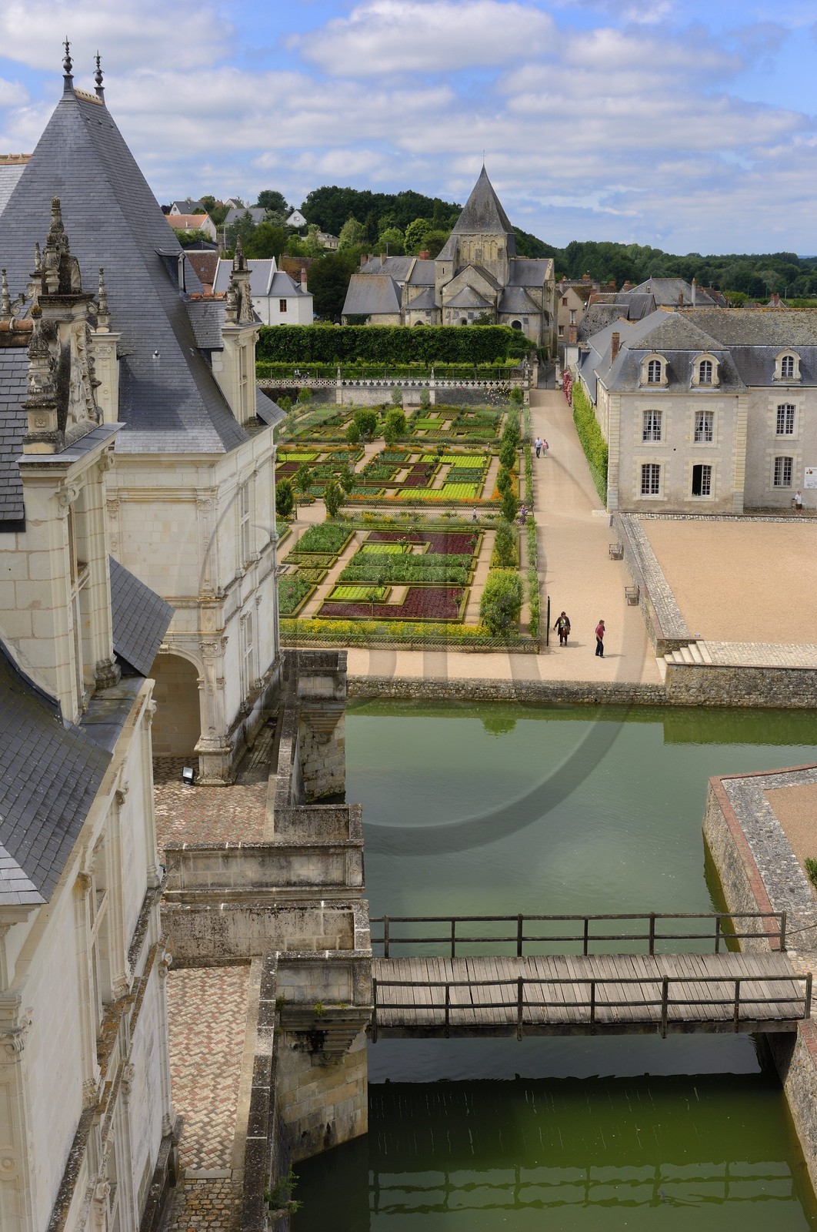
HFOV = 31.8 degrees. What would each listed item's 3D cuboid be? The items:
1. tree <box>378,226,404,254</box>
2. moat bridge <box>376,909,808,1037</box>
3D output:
[{"bbox_3d":[-5.101,-97.527,377.654,7.400,9.500,7.400,0,14,0],"label":"tree"},{"bbox_3d":[4.080,8.445,33.768,10.100,1.500,3.380,-1,14,-2],"label":"moat bridge"}]

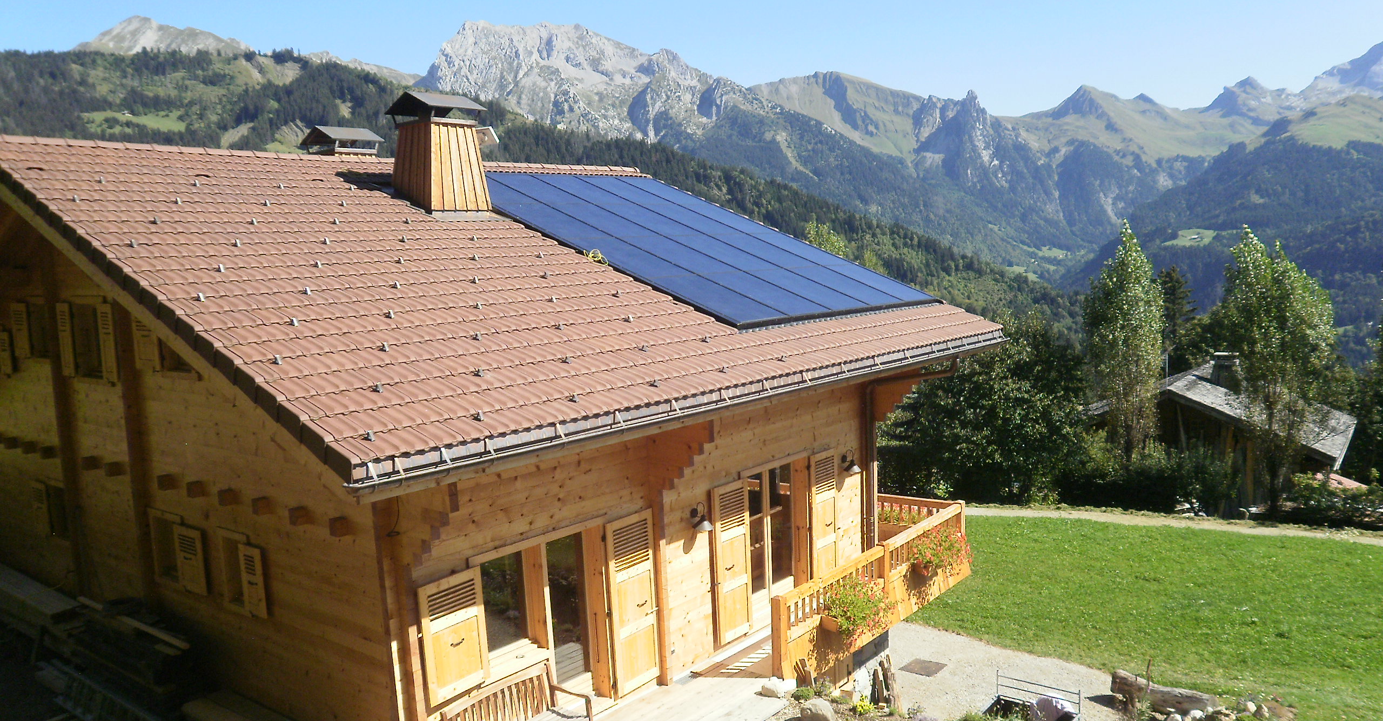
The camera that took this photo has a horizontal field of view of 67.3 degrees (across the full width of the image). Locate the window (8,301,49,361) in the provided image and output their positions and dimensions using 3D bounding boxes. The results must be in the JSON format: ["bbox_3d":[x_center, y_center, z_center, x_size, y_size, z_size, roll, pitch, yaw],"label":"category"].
[{"bbox_3d":[-9.562,-0.454,14.971,1.450,0.870,0.160,3,8,39],"label":"window"}]

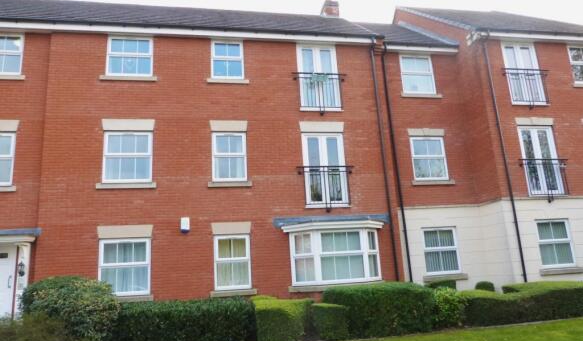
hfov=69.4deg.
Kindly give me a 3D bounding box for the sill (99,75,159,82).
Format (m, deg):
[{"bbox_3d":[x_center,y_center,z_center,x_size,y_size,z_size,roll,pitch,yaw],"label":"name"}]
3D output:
[{"bbox_3d":[-4.233,-2.384,11.006,1.416,0.135,0.150,-1,-13,-11],"label":"sill"}]

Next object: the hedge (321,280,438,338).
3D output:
[{"bbox_3d":[1.797,2.888,8.794,2.050,0.880,1.000,-1,-13,-11],"label":"hedge"}]

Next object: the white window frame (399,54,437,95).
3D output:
[{"bbox_3d":[3.952,-2.992,13.168,1.052,1.305,0.100,-1,-13,-12],"label":"white window frame"}]

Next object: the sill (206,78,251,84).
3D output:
[{"bbox_3d":[-1.710,-2.405,11.471,1.126,0.135,0.150,-1,-13,-11],"label":"sill"}]

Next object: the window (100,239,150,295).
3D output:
[{"bbox_3d":[-3.931,2.300,9.984,1.138,1.328,0.100,-1,-13,-11],"label":"window"}]

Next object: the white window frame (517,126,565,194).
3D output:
[{"bbox_3d":[7.083,-0.273,11.970,1.142,2.045,0.100,-1,-13,-11],"label":"white window frame"}]

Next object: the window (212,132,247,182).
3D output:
[{"bbox_3d":[-1.623,-0.344,11.094,0.890,1.321,0.100,-1,-13,-12],"label":"window"}]

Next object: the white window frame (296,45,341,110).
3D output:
[{"bbox_3d":[0.775,-2.647,12.059,1.172,2.016,0.080,-1,-13,-11],"label":"white window frame"}]

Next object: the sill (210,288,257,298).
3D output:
[{"bbox_3d":[-1.393,2.996,10.252,1.123,0.142,0.160,-1,-13,-11],"label":"sill"}]

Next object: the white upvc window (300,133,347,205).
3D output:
[{"bbox_3d":[0.923,-0.009,11.527,1.176,2.063,0.100,-1,-13,-12],"label":"white upvc window"}]

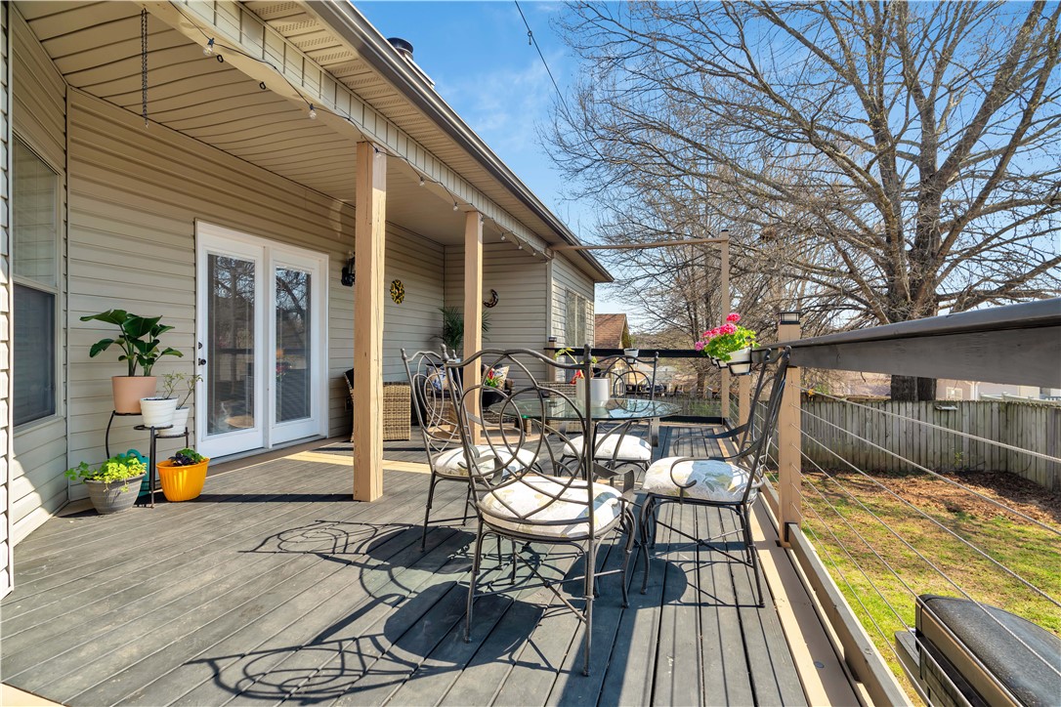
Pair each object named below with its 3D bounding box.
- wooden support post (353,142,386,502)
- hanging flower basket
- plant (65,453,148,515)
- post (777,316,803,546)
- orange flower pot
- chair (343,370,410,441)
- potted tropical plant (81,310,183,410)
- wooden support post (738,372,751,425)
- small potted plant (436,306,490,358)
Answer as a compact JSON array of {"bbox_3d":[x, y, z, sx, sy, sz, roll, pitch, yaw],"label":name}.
[{"bbox_3d":[-1.129,-0.210,3.298,0.140,2.450,0.140,0,0,19],"label":"wooden support post"},{"bbox_3d":[1.460,-0.090,3.500,0.380,0.430,0.440,0,0,19],"label":"hanging flower basket"},{"bbox_3d":[-2.730,0.845,3.045,0.380,0.350,0.330,0,0,-41],"label":"plant"},{"bbox_3d":[1.388,0.410,2.510,0.100,1.220,0.100,0,0,19],"label":"post"},{"bbox_3d":[-2.435,0.896,3.312,0.305,0.250,0.305,0,0,0],"label":"orange flower pot"},{"bbox_3d":[-1.830,0.615,5.730,0.720,0.810,0.700,0,0,-14],"label":"chair"},{"bbox_3d":[-2.835,0.060,3.370,0.470,0.740,0.540,0,0,19],"label":"potted tropical plant"},{"bbox_3d":[2.070,0.450,4.550,0.095,1.160,0.095,0,0,19],"label":"wooden support post"},{"bbox_3d":[-1.090,-0.200,7.700,0.800,1.150,0.820,0,0,0],"label":"small potted plant"}]

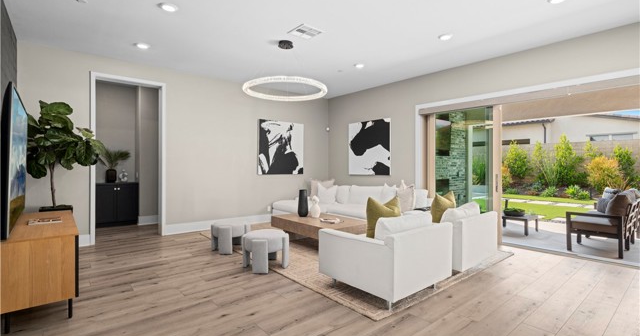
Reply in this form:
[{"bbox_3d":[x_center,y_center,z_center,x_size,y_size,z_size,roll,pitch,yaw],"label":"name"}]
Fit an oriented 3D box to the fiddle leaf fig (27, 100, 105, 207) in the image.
[{"bbox_3d":[-3.458,0.163,4.070,0.934,2.125,0.973,0,1,-39],"label":"fiddle leaf fig"}]

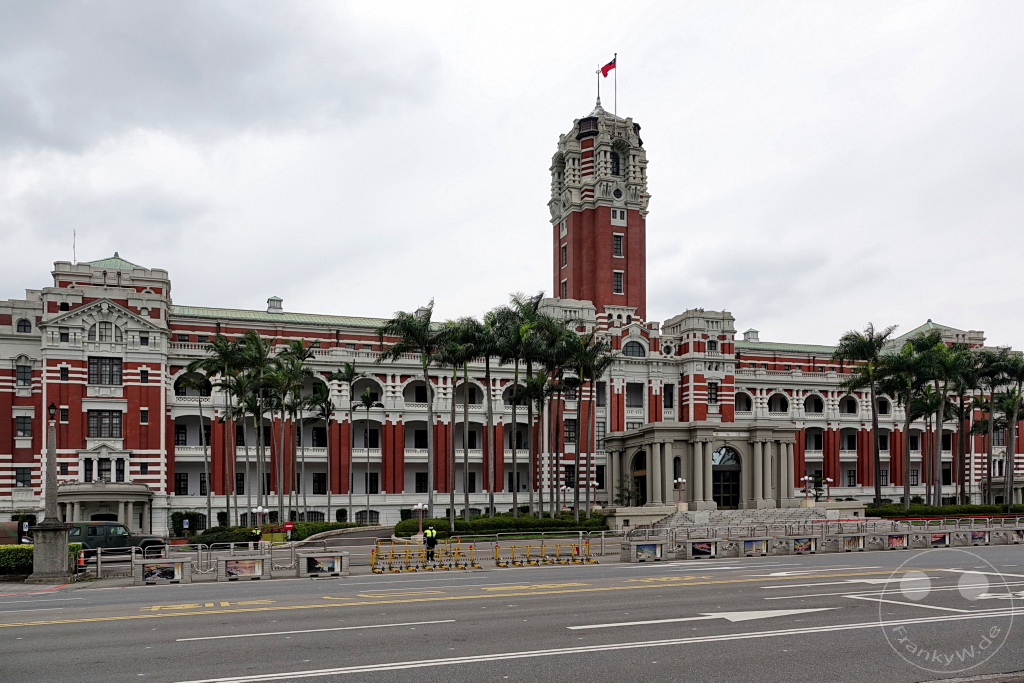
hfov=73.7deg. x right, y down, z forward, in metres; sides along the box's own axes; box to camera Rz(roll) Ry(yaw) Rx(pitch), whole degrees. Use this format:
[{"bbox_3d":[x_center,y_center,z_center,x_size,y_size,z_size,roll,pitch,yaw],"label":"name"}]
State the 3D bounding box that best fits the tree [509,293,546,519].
[{"bbox_3d":[1.326,5.799,63.000,3.700,21.057,3.700,-1,-8,0],"label":"tree"}]

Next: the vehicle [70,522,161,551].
[{"bbox_3d":[-19.407,9.595,33.000,4.500,1.850,1.870,1,-3,-18],"label":"vehicle"}]

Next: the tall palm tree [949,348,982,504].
[{"bbox_3d":[53.806,10.559,81.000,4.983,19.458,4.983,1,-5,-18],"label":"tall palm tree"}]

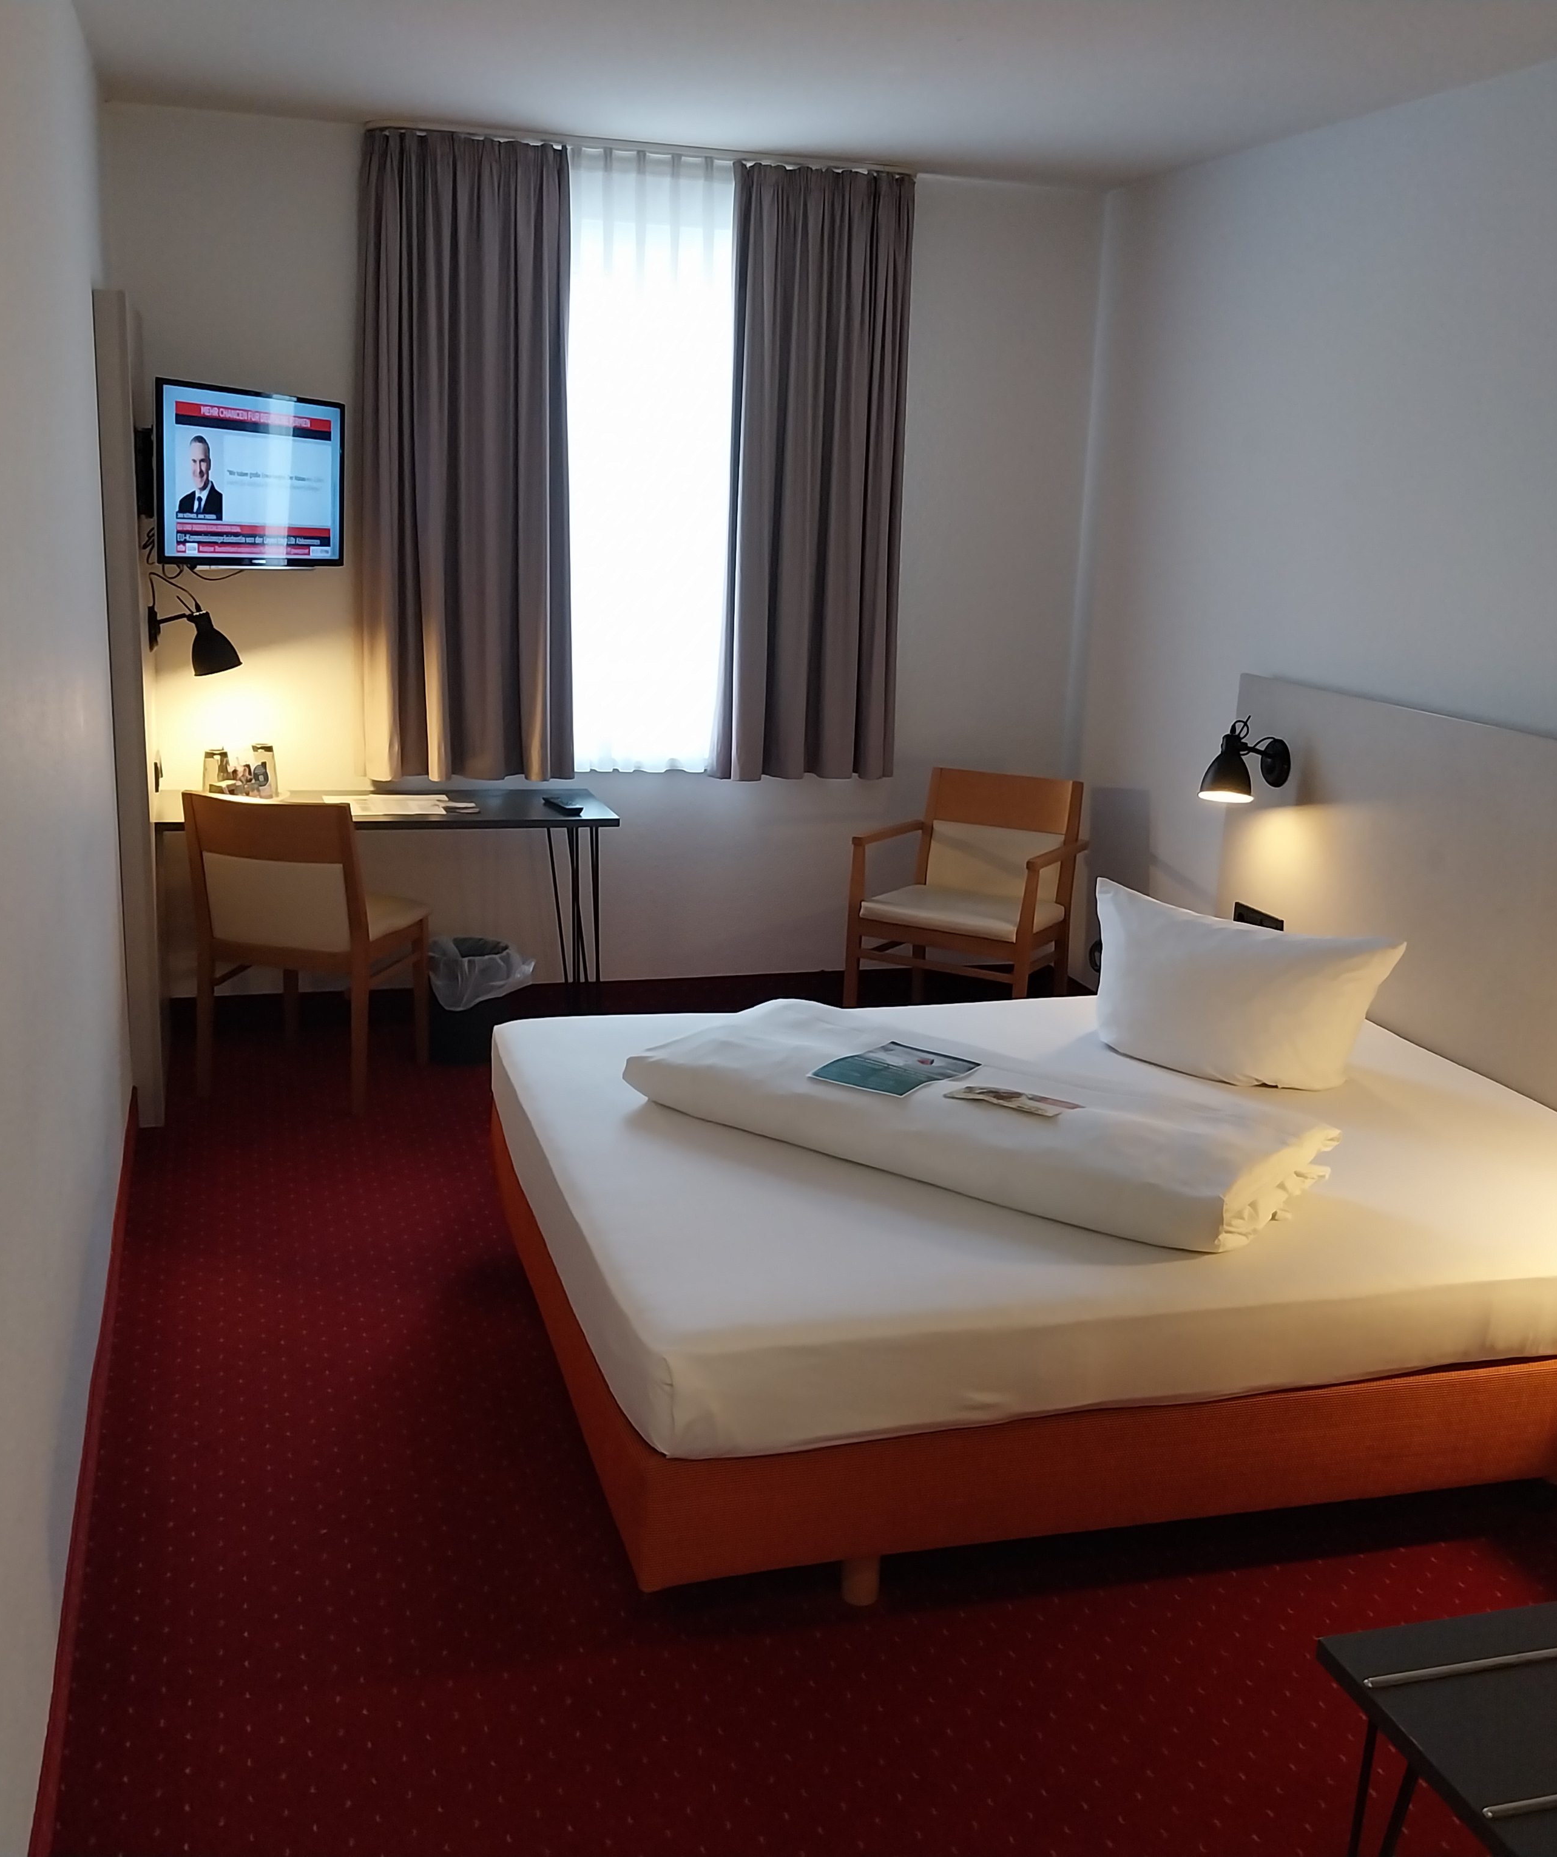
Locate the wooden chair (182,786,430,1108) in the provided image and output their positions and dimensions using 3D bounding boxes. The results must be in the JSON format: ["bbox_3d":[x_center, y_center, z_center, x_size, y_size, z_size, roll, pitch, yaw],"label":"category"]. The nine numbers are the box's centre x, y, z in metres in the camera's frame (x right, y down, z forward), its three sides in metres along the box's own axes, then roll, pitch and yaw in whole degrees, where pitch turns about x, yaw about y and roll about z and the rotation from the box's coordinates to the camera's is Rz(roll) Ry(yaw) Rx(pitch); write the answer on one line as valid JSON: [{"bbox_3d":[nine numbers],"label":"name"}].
[{"bbox_3d":[-1.230,0.024,4.899,0.476,0.823,0.550,5,14,11],"label":"wooden chair"}]

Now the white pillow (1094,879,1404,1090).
[{"bbox_3d":[0.968,0.123,3.928,0.676,0.334,0.199,13,17,38],"label":"white pillow"}]

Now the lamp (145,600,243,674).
[{"bbox_3d":[-1.503,-0.745,4.798,0.217,0.178,0.147,-2,14,-16],"label":"lamp"}]

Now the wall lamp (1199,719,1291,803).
[{"bbox_3d":[1.156,-0.430,4.656,0.209,0.209,0.147,-2,14,-16],"label":"wall lamp"}]

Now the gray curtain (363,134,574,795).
[{"bbox_3d":[-0.912,-1.349,5.484,0.621,1.843,0.114,-2,14,-16],"label":"gray curtain"}]

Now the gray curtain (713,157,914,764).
[{"bbox_3d":[0.099,-1.373,5.776,0.563,1.847,0.114,-2,14,-16],"label":"gray curtain"}]

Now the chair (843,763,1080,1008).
[{"bbox_3d":[0.549,-0.013,5.349,0.546,0.808,0.562,9,15,26],"label":"chair"}]

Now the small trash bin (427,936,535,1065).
[{"bbox_3d":[-0.833,0.199,5.279,0.253,0.331,0.244,-2,14,-16],"label":"small trash bin"}]

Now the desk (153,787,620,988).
[{"bbox_3d":[-1.043,0.045,4.979,1.144,0.750,0.476,-2,14,-16],"label":"desk"}]

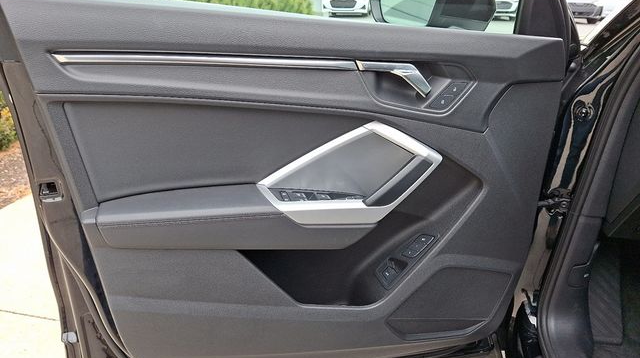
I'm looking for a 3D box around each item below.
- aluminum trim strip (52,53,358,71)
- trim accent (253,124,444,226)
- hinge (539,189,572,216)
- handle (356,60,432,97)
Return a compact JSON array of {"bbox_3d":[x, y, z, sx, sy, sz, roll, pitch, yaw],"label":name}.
[{"bbox_3d":[-0.168,-0.192,0.757,0.482,0.020,0.020,-1,23,-12],"label":"aluminum trim strip"},{"bbox_3d":[0.058,-0.016,0.855,0.335,0.160,0.080,-4,23,-11],"label":"trim accent"},{"bbox_3d":[0.552,0.051,1.089,0.070,0.058,0.050,-4,23,-11],"label":"hinge"},{"bbox_3d":[0.133,-0.179,0.825,0.140,0.065,0.035,-4,23,-11],"label":"handle"}]

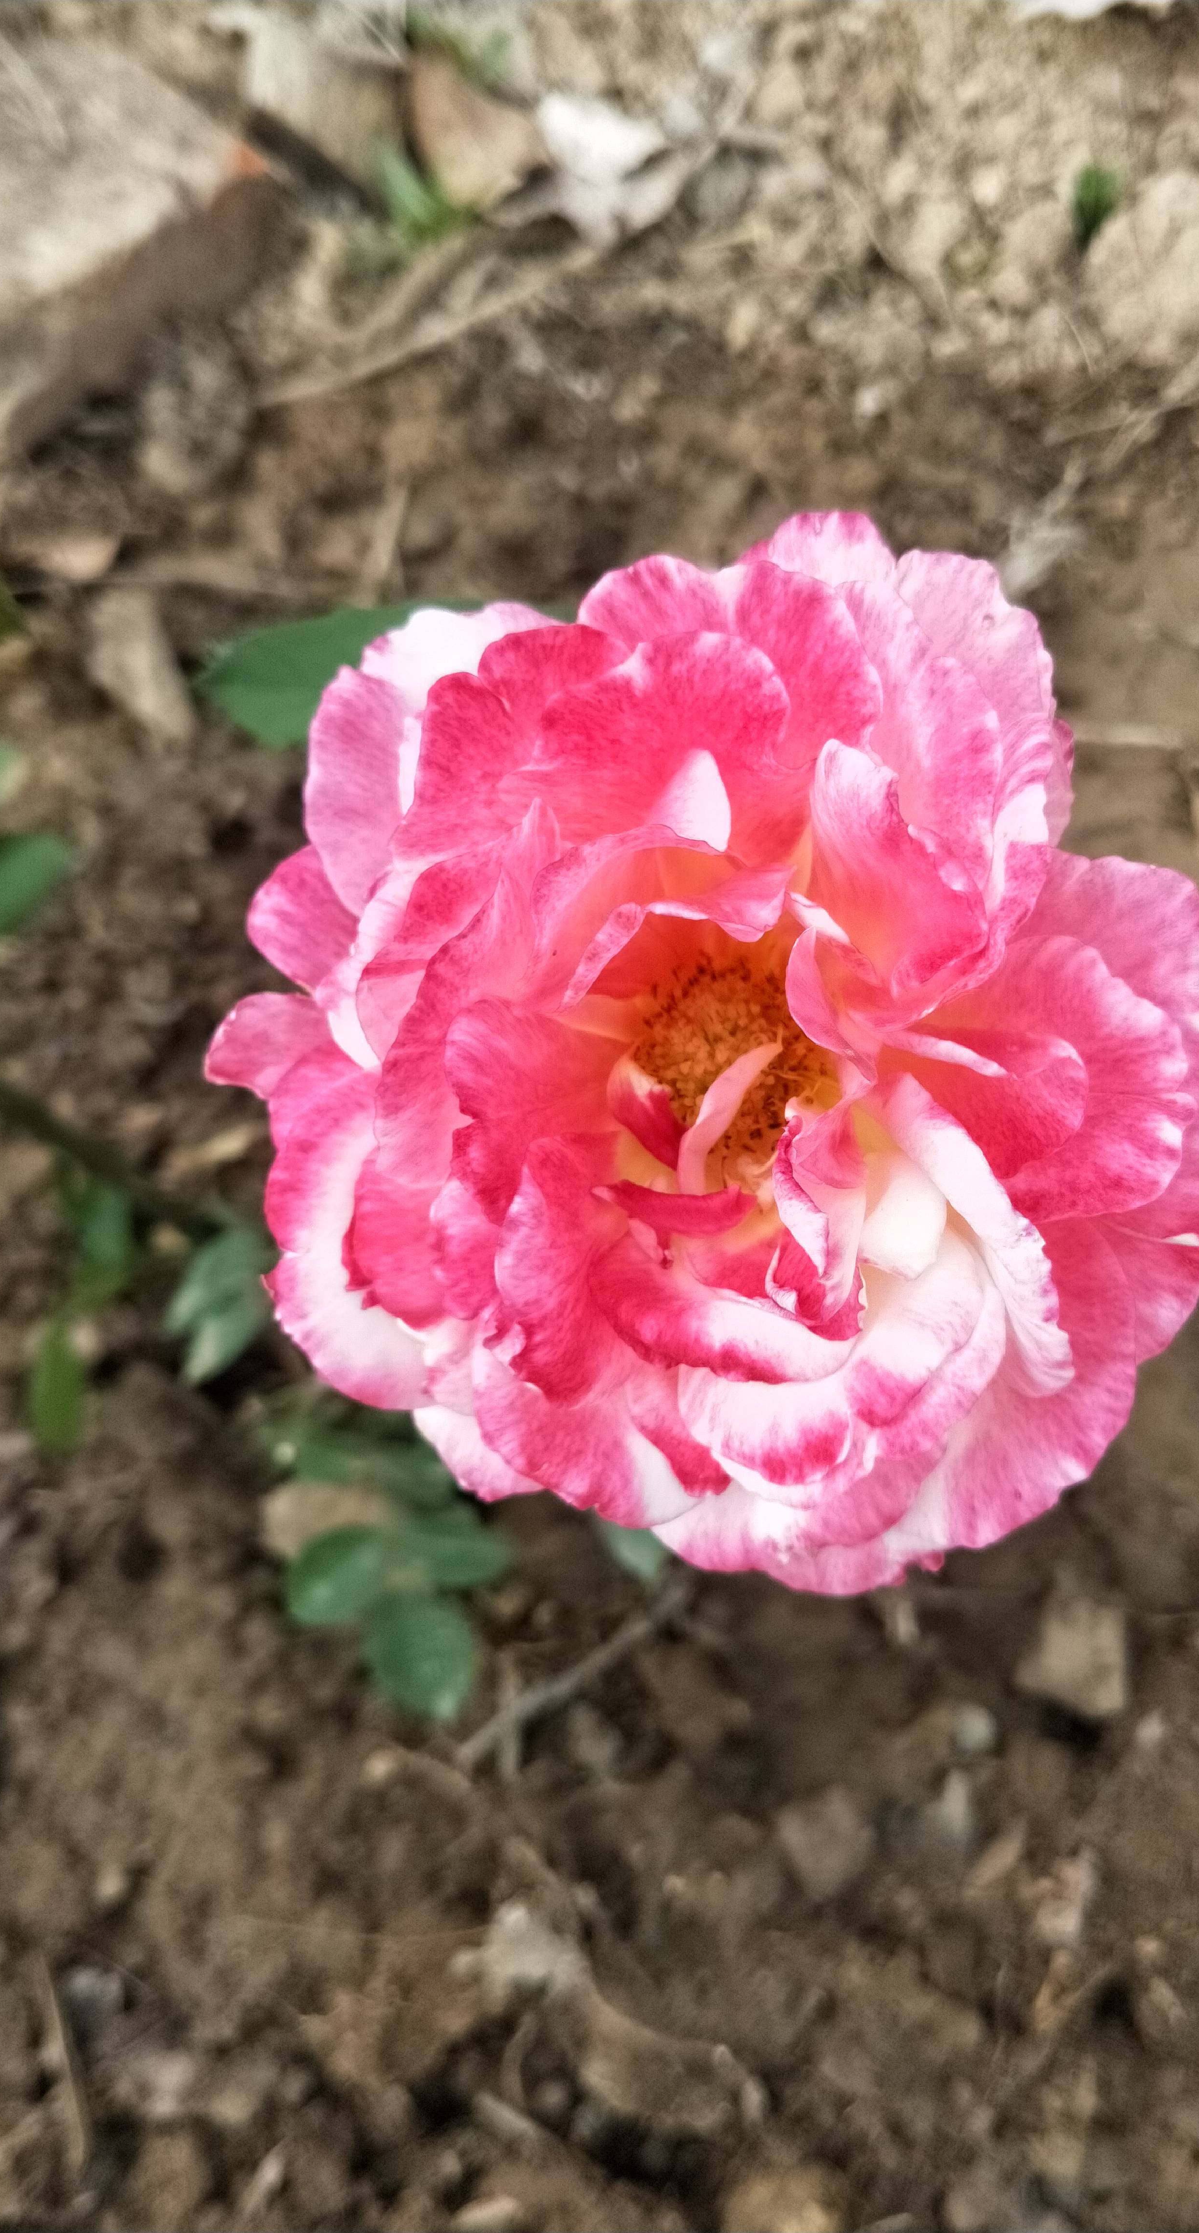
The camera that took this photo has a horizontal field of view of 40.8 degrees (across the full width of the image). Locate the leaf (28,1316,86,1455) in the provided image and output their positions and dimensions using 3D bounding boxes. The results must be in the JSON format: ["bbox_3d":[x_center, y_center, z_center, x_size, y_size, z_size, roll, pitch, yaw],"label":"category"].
[{"bbox_3d":[-0.116,0.058,0.345,0.012,0.012,0.029,-6,69,-2],"label":"leaf"}]

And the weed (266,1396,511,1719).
[{"bbox_3d":[-0.046,0.096,0.350,0.054,0.032,0.066,-3,69,-1],"label":"weed"}]

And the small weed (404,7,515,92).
[{"bbox_3d":[-0.048,-0.364,0.550,0.034,0.022,0.026,-2,69,-1],"label":"small weed"}]

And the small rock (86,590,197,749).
[{"bbox_3d":[-0.126,-0.124,0.445,0.020,0.014,0.045,-30,70,-12],"label":"small rock"}]

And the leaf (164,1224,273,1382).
[{"bbox_3d":[-0.082,0.040,0.345,0.019,0.012,0.031,18,70,7],"label":"leaf"}]

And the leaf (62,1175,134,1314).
[{"bbox_3d":[-0.101,0.026,0.325,0.012,0.008,0.025,-15,67,-6],"label":"leaf"}]

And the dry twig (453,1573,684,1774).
[{"bbox_3d":[-0.006,0.128,0.372,0.068,0.010,0.008,-38,74,-13],"label":"dry twig"}]

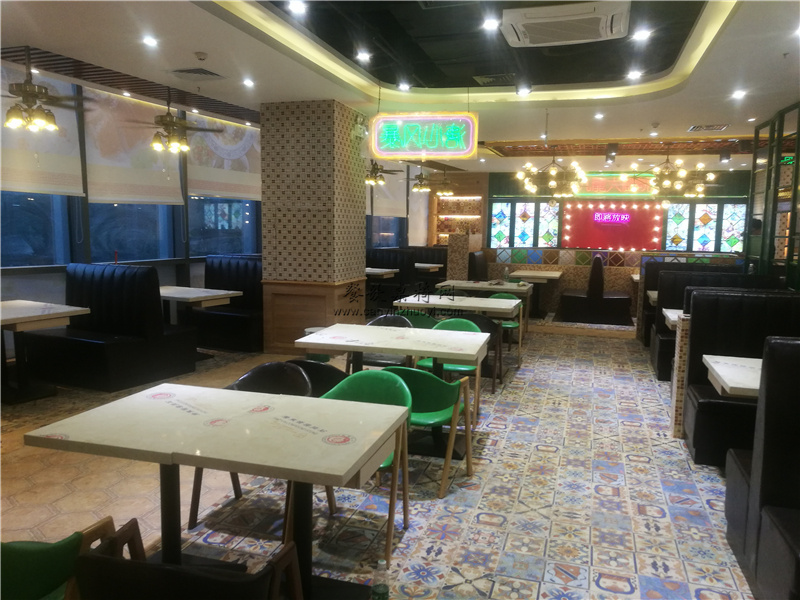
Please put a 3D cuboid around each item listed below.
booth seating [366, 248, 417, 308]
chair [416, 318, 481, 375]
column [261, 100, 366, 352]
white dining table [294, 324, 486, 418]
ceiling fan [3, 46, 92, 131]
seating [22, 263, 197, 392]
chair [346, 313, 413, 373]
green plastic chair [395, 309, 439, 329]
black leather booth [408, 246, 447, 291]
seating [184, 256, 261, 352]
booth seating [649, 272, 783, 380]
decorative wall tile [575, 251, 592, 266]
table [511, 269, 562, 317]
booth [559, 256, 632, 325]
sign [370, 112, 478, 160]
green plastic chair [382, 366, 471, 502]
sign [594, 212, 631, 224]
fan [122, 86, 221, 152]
[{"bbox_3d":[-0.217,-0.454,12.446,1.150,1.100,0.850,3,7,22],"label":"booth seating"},{"bbox_3d":[0.400,0.564,5.022,0.543,0.769,0.533,3,7,16],"label":"chair"},{"bbox_3d":[-1.031,-0.833,7.675,0.925,2.904,1.085,3,7,16],"label":"column"},{"bbox_3d":[-0.019,0.637,4.399,1.206,0.754,0.784,3,7,16],"label":"white dining table"},{"bbox_3d":[-3.170,-1.807,5.333,1.250,0.720,1.250,3,7,22],"label":"ceiling fan"},{"bbox_3d":[-2.880,0.204,6.245,1.060,1.130,1.020,3,7,22],"label":"seating"},{"bbox_3d":[-0.160,0.529,5.142,0.530,0.770,0.510,3,7,17],"label":"chair"},{"bbox_3d":[0.153,0.432,6.045,0.530,0.770,0.510,3,7,23],"label":"green plastic chair"},{"bbox_3d":[0.640,-0.657,14.530,1.050,1.120,0.780,3,7,22],"label":"black leather booth"},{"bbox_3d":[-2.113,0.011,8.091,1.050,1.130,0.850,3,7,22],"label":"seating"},{"bbox_3d":[3.359,0.260,6.611,1.206,1.095,0.975,3,7,17],"label":"booth seating"},{"bbox_3d":[3.117,-0.701,10.589,0.265,0.250,0.020,3,7,17],"label":"decorative wall tile"},{"bbox_3d":[2.240,-0.078,10.266,0.770,0.740,1.200,3,7,17],"label":"table"},{"bbox_3d":[3.183,-0.226,10.175,1.130,1.070,1.170,3,7,17],"label":"booth"},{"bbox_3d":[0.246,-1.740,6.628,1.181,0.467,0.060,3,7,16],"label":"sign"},{"bbox_3d":[0.090,0.703,3.614,0.530,0.770,0.510,4,7,26],"label":"green plastic chair"},{"bbox_3d":[3.569,-1.368,10.502,0.570,0.190,0.050,3,7,17],"label":"sign"},{"bbox_3d":[-2.412,-1.877,6.531,1.130,0.660,1.130,3,7,24],"label":"fan"}]

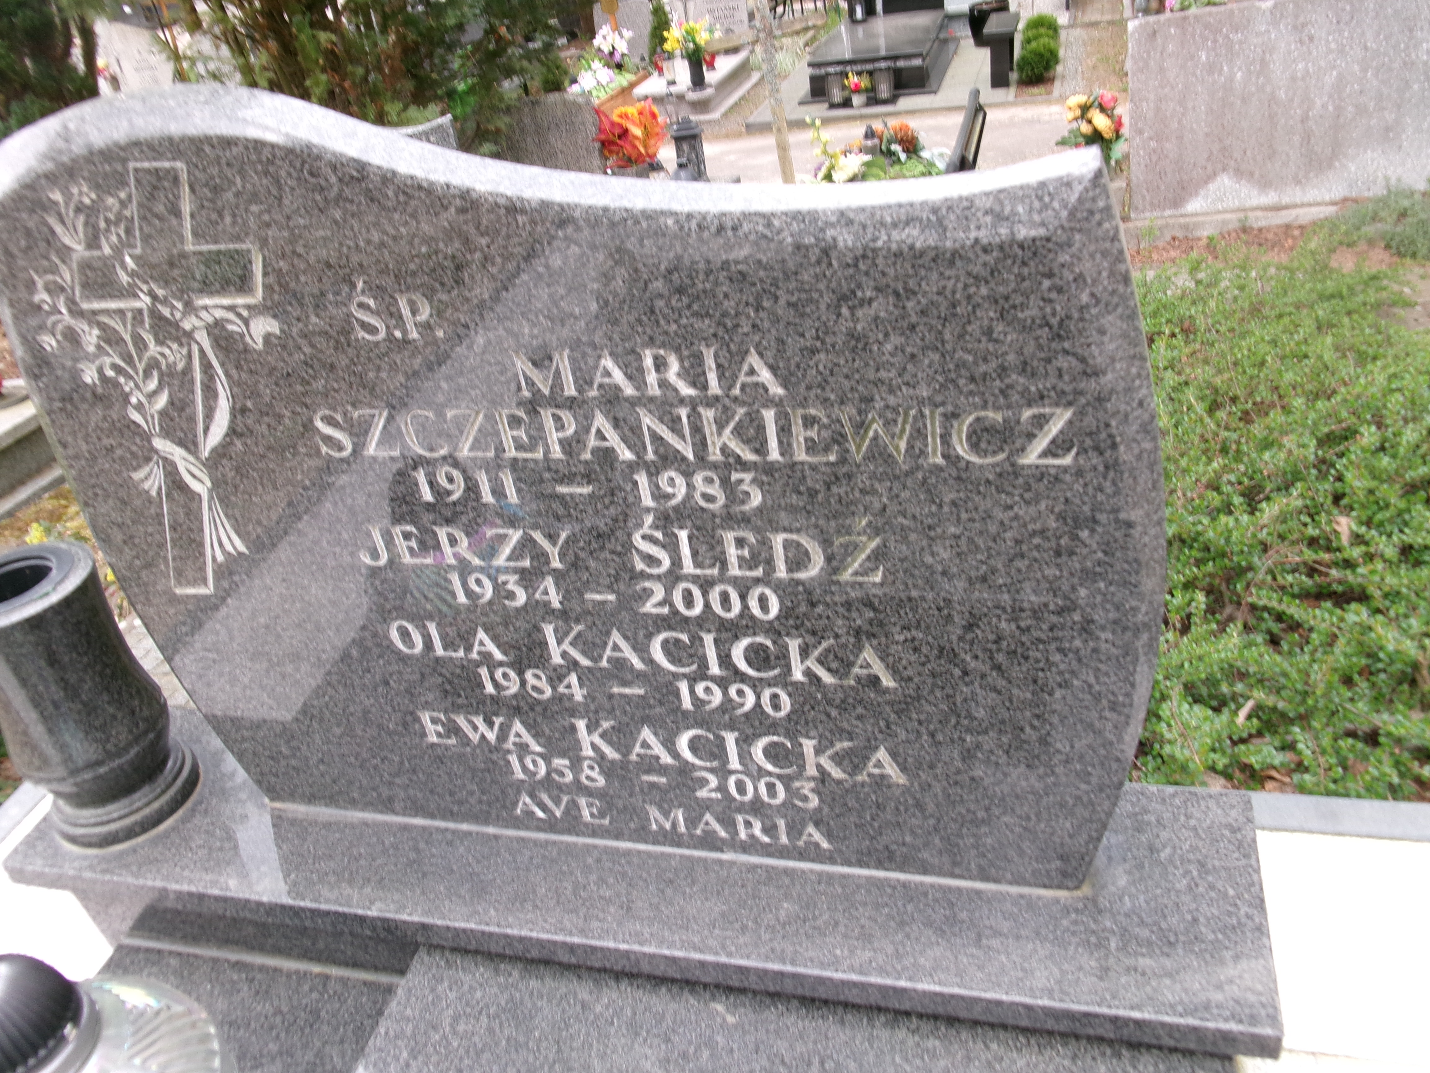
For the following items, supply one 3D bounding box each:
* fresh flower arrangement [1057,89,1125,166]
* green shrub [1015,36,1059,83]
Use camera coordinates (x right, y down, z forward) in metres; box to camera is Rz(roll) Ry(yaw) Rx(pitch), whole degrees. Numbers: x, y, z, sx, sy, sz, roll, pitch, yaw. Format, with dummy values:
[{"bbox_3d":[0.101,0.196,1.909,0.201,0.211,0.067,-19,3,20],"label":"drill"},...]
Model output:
[{"bbox_3d":[1.389,-1.488,4.250,0.250,0.290,0.230,2,38,16],"label":"fresh flower arrangement"},{"bbox_3d":[2.368,-3.501,8.500,0.330,0.350,0.330,2,38,16],"label":"green shrub"}]

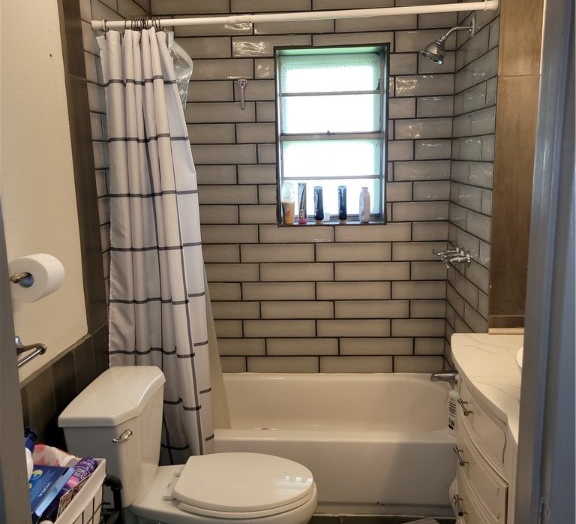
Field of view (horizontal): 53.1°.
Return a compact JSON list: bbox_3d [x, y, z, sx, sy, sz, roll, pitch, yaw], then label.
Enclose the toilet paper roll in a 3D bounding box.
[{"bbox_3d":[-0.669,0.038,1.529,0.116,0.116,0.101,0,10,3],"label":"toilet paper roll"}]

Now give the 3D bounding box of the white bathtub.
[{"bbox_3d":[0.083,0.862,2.861,1.518,0.348,0.770,0,10,3],"label":"white bathtub"}]

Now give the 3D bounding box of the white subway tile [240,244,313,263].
[{"bbox_3d":[-0.052,-0.048,3.098,0.399,0.100,0.012,0,10,3],"label":"white subway tile"}]

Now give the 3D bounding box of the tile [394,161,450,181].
[{"bbox_3d":[0.698,-0.474,2.999,0.290,0.100,0.010,-1,12,3],"label":"tile"}]

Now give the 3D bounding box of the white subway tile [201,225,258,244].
[{"bbox_3d":[-0.359,-0.148,3.126,0.405,0.100,0.010,-1,12,3],"label":"white subway tile"}]

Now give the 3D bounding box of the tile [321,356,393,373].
[{"bbox_3d":[0.374,0.563,3.182,0.401,0.098,0.012,-1,11,3],"label":"tile"}]

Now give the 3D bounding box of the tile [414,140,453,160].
[{"bbox_3d":[0.743,-0.574,2.953,0.182,0.101,0.012,0,10,3],"label":"tile"}]

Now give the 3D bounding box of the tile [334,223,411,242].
[{"bbox_3d":[0.447,-0.157,3.034,0.401,0.102,0.012,-1,11,3],"label":"tile"}]

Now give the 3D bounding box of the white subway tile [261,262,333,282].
[{"bbox_3d":[0.050,0.057,3.145,0.403,0.101,0.010,-1,12,3],"label":"white subway tile"}]

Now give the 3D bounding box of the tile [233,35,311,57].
[{"bbox_3d":[-0.081,-1.097,2.922,0.405,0.102,0.010,-1,11,3],"label":"tile"}]

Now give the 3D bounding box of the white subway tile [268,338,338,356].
[{"bbox_3d":[0.083,0.475,3.229,0.404,0.100,0.010,-1,12,3],"label":"white subway tile"}]

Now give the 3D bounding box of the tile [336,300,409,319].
[{"bbox_3d":[0.457,0.260,3.125,0.400,0.100,0.012,0,10,3],"label":"tile"}]

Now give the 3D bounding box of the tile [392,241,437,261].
[{"bbox_3d":[0.710,-0.054,3.105,0.293,0.102,0.012,0,11,3],"label":"tile"}]

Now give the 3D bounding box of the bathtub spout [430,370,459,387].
[{"bbox_3d":[0.766,0.568,2.803,0.139,0.070,0.055,-1,11,3],"label":"bathtub spout"}]

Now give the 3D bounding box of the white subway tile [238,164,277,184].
[{"bbox_3d":[-0.160,-0.468,3.070,0.209,0.102,0.012,0,11,3],"label":"white subway tile"}]

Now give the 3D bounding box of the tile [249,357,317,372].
[{"bbox_3d":[-0.026,0.578,3.257,0.405,0.096,0.010,-1,12,3],"label":"tile"}]

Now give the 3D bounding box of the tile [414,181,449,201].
[{"bbox_3d":[0.752,-0.371,3.027,0.189,0.102,0.010,-1,11,3],"label":"tile"}]

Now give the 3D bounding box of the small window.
[{"bbox_3d":[0.230,-0.656,3.047,0.583,0.918,0.120,-1,11,3],"label":"small window"}]

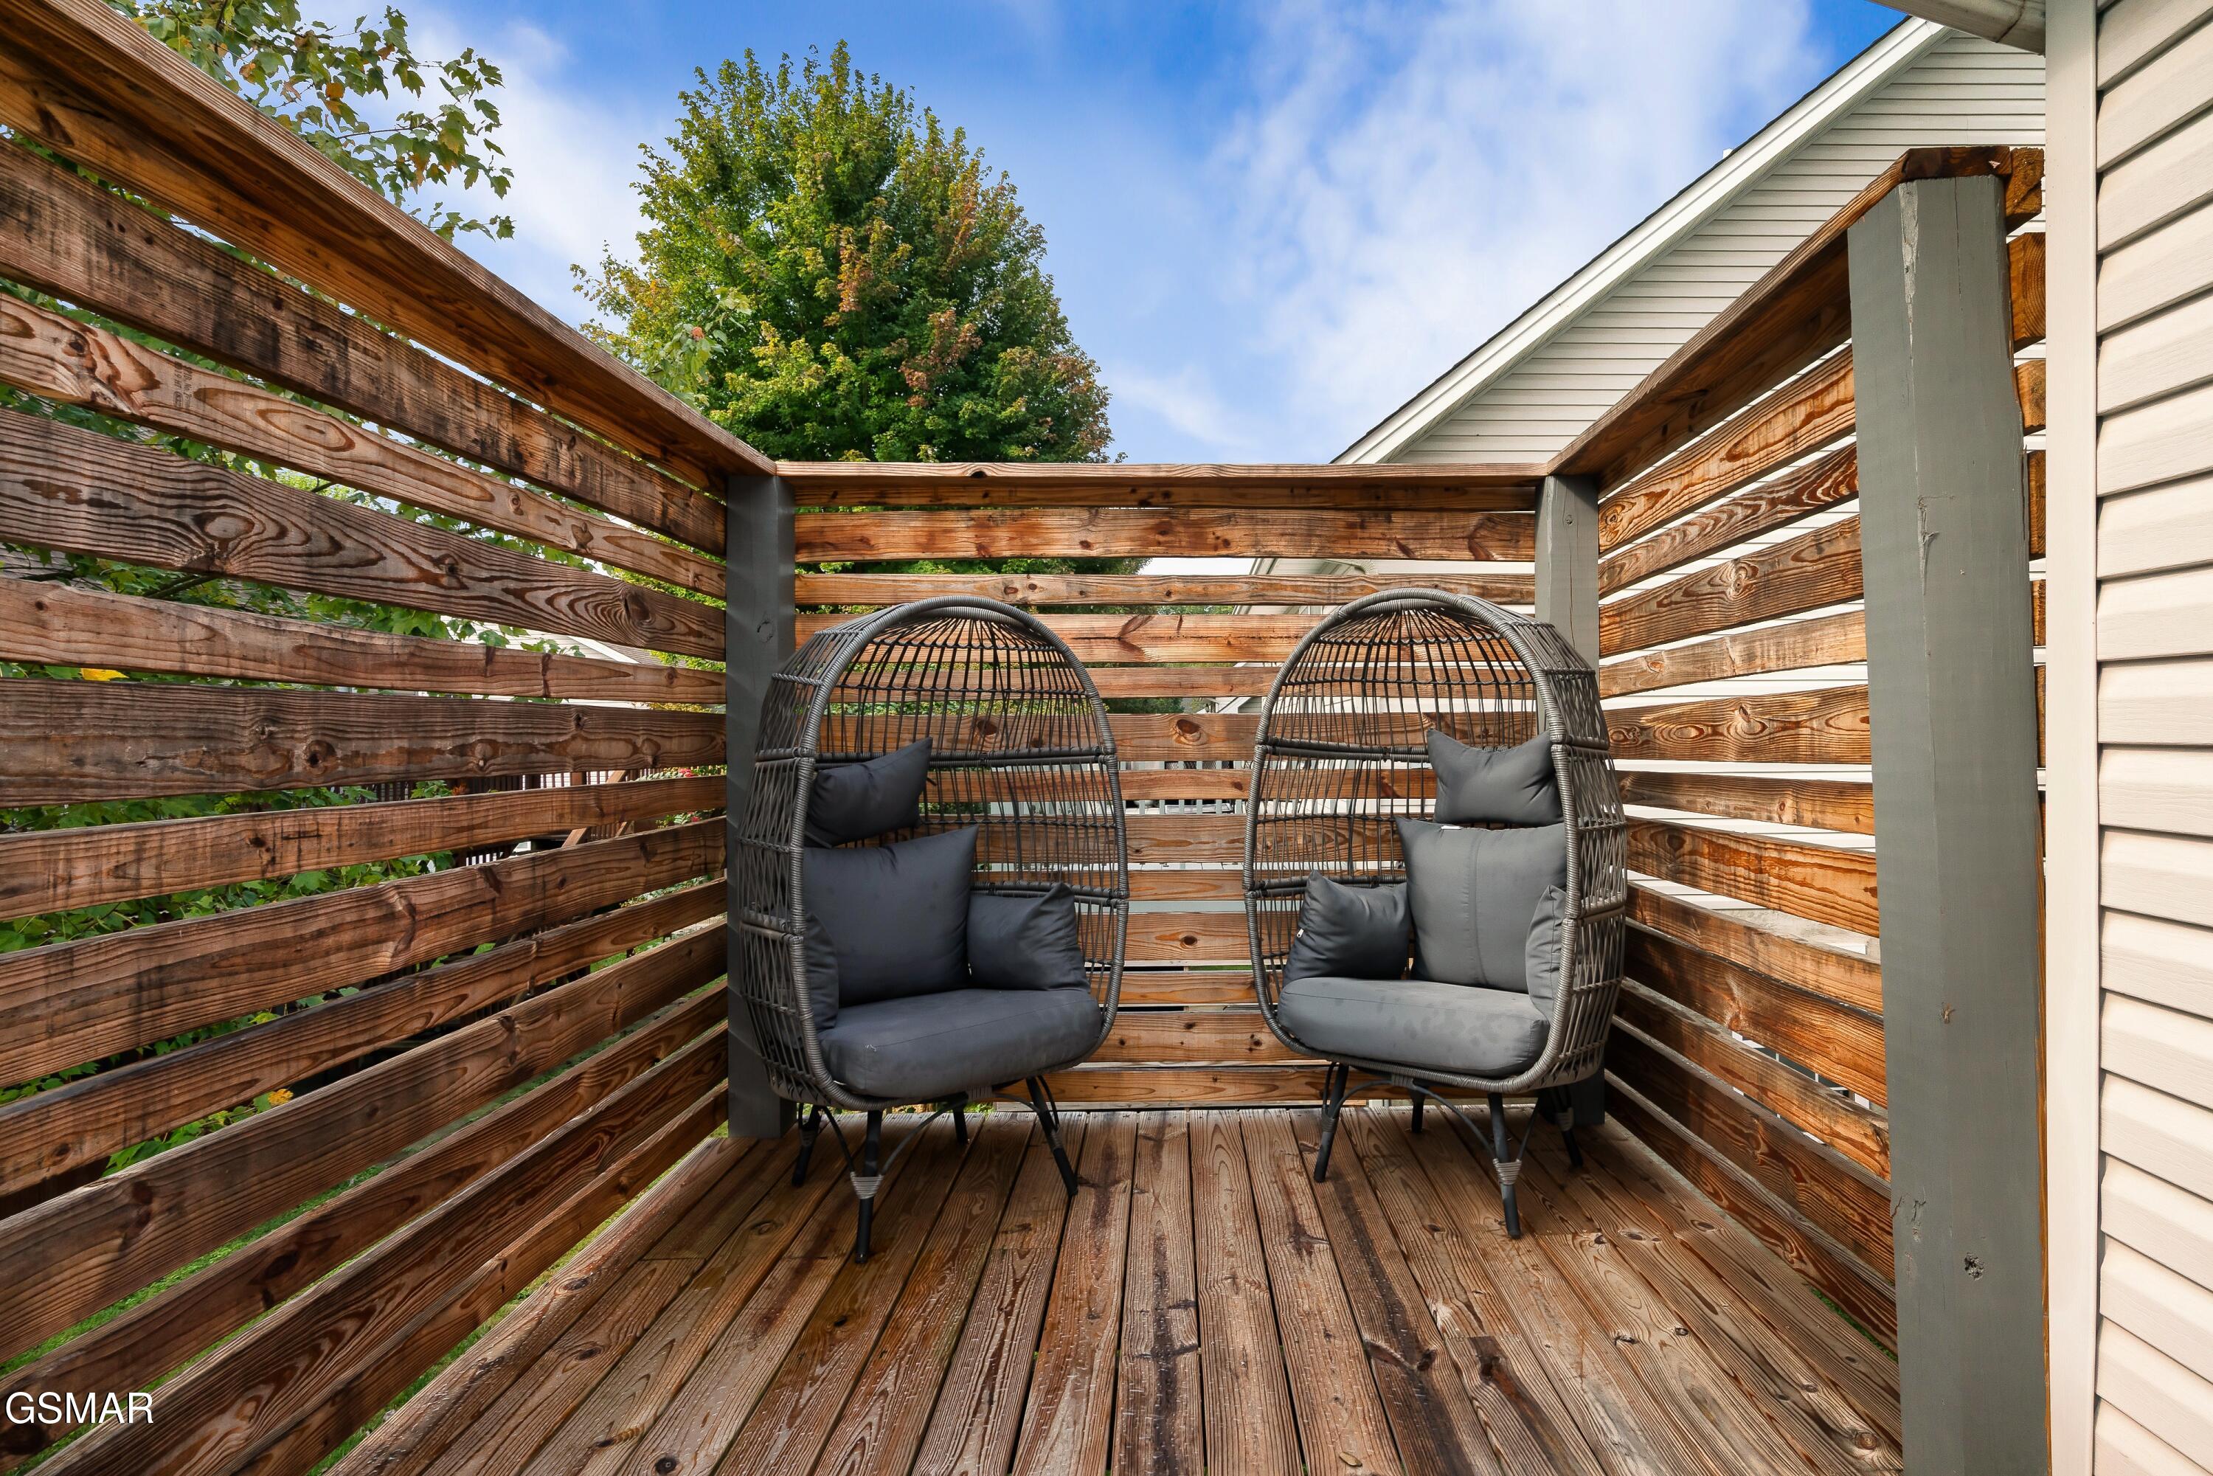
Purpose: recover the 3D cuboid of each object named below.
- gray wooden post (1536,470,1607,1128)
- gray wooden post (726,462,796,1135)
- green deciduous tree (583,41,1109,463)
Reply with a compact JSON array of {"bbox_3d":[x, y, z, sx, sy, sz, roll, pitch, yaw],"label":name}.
[{"bbox_3d":[1.312,0.172,2.985,0.140,1.820,0.140,0,-1,2],"label":"gray wooden post"},{"bbox_3d":[-0.972,0.188,2.945,0.140,1.820,0.140,0,-1,2],"label":"gray wooden post"},{"bbox_3d":[-3.280,-3.700,14.000,7.400,11.100,7.400,0,-1,2],"label":"green deciduous tree"}]

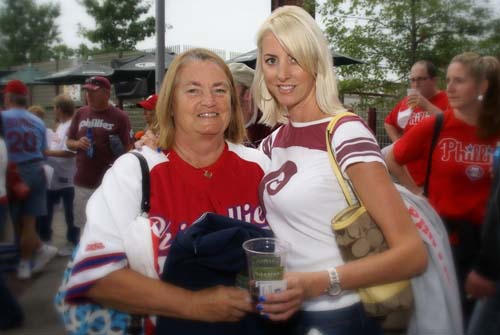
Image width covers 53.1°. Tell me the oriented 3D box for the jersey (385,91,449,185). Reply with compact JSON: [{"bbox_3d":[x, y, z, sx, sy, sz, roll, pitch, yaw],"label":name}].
[{"bbox_3d":[1.087,-0.145,3.120,0.540,0.670,0.320,6,8,41],"label":"jersey"}]

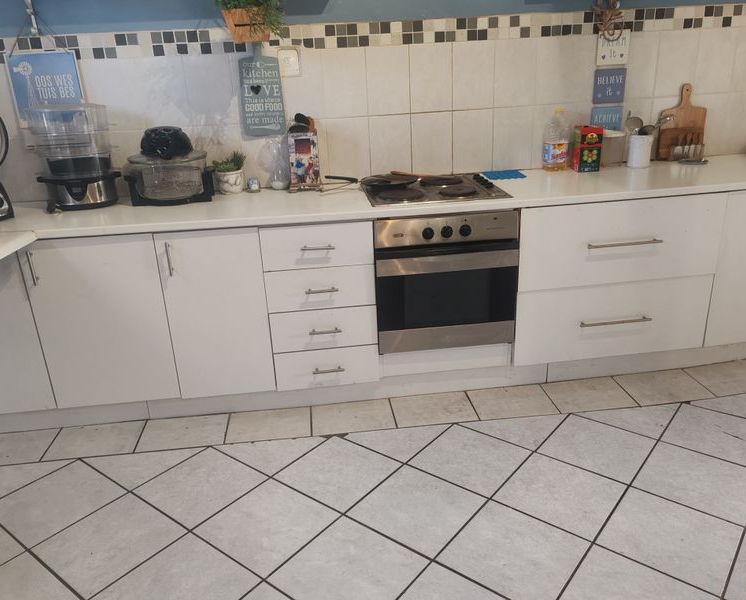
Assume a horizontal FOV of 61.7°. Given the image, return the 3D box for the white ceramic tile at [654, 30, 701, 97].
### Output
[{"bbox_3d":[1.475,-1.144,3.022,0.202,0.300,0.010,-4,20,-5],"label":"white ceramic tile"}]

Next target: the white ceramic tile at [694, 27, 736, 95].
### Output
[{"bbox_3d":[1.670,-1.161,3.037,0.196,0.297,0.010,-5,20,-5],"label":"white ceramic tile"}]

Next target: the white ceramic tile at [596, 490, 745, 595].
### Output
[{"bbox_3d":[0.931,0.741,1.954,0.350,0.012,0.350,13,25,37],"label":"white ceramic tile"}]

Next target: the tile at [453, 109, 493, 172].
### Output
[{"bbox_3d":[0.486,-0.767,3.025,0.200,0.300,0.010,-5,20,-5],"label":"tile"}]

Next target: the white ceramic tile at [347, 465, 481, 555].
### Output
[{"bbox_3d":[0.151,0.700,2.096,0.354,0.010,0.349,13,25,37],"label":"white ceramic tile"}]

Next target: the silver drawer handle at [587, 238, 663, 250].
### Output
[{"bbox_3d":[1.052,-0.238,2.616,0.326,0.013,0.035,-5,20,-5],"label":"silver drawer handle"}]

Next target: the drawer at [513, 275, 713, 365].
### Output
[{"bbox_3d":[1.051,0.028,2.967,0.900,0.352,0.460,-4,20,-5],"label":"drawer"}]

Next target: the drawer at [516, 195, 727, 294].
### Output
[{"bbox_3d":[1.035,-0.311,2.843,0.900,0.364,0.460,-4,20,-5],"label":"drawer"}]

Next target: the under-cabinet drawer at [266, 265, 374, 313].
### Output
[{"bbox_3d":[-0.233,-0.108,2.759,0.446,0.176,0.400,-4,20,-5],"label":"under-cabinet drawer"}]

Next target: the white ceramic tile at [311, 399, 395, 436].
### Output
[{"bbox_3d":[-0.087,0.511,2.699,0.350,0.012,0.261,-4,20,-5],"label":"white ceramic tile"}]

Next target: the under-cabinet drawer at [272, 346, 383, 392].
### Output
[{"bbox_3d":[-0.217,0.221,2.866,0.444,0.177,0.423,-5,20,-5],"label":"under-cabinet drawer"}]

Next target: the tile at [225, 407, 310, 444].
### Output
[{"bbox_3d":[-0.438,0.534,2.655,0.350,0.010,0.263,-5,20,-5],"label":"tile"}]

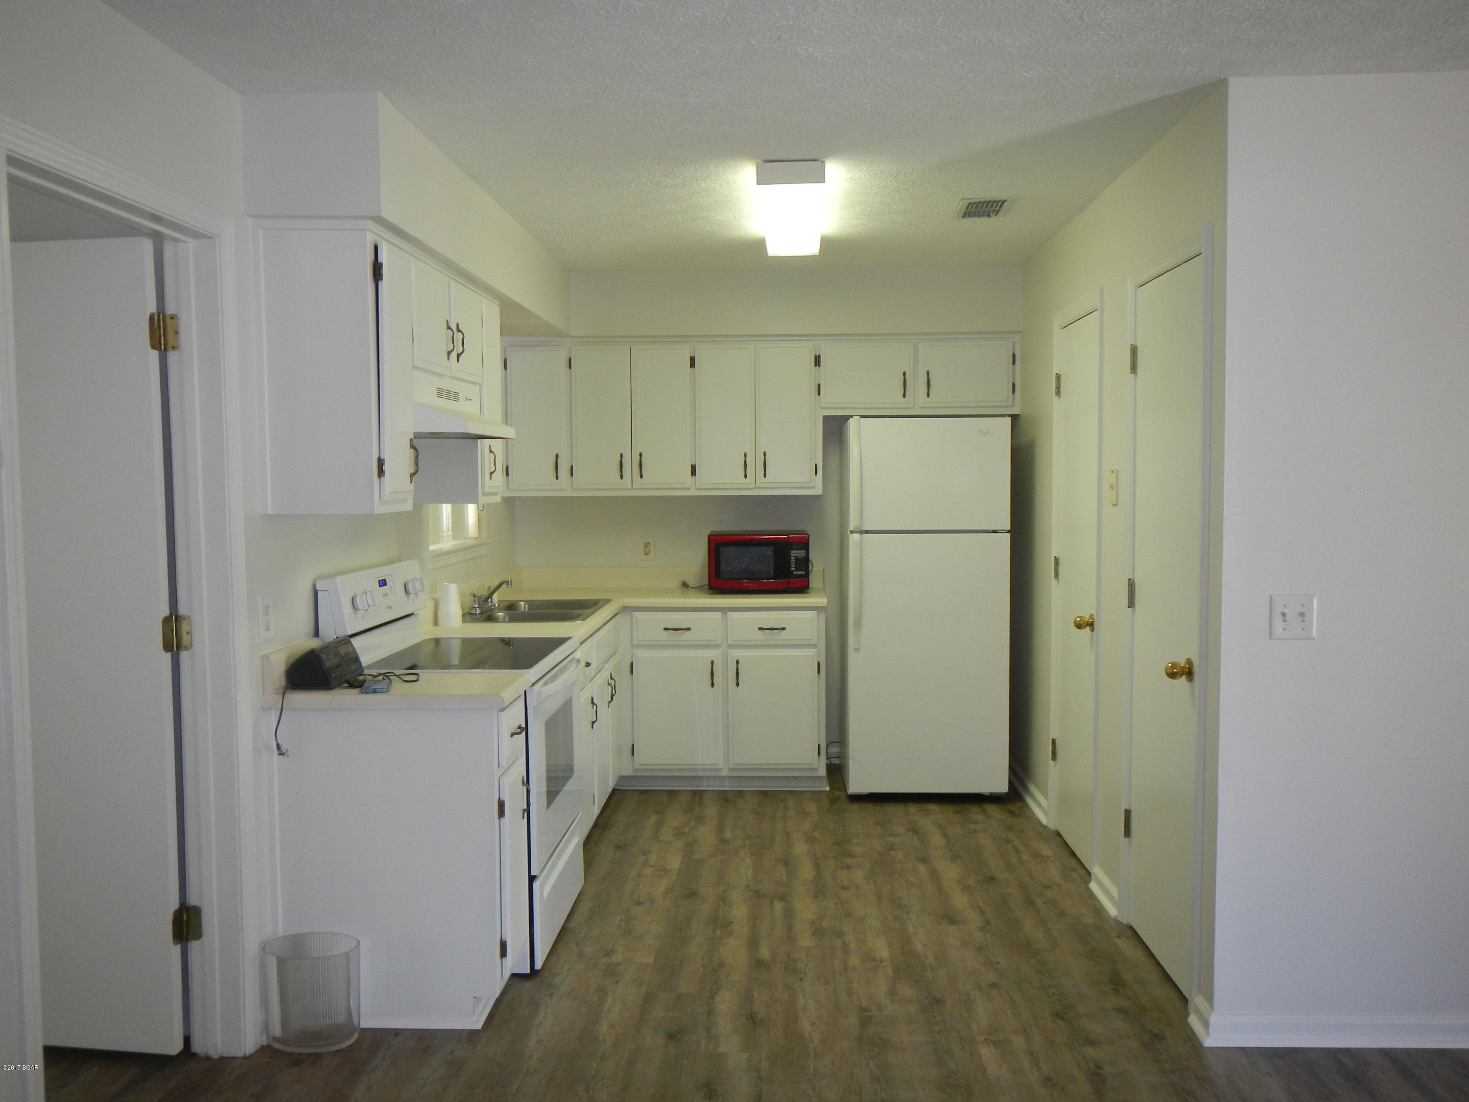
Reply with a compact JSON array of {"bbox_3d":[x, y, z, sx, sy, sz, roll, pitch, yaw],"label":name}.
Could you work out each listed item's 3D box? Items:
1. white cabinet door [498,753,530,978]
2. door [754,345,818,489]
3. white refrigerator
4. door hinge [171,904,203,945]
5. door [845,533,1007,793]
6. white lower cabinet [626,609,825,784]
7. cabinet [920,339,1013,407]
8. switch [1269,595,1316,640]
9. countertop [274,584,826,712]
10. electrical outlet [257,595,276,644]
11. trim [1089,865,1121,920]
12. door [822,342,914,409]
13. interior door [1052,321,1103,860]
[{"bbox_3d":[-0.608,0.852,3.282,0.024,0.535,0.262,0,4,3],"label":"white cabinet door"},{"bbox_3d":[0.252,-0.642,5.700,0.277,0.677,0.028,0,4,3],"label":"door"},{"bbox_3d":[0.884,0.253,5.635,0.715,1.710,0.710,0,4,1],"label":"white refrigerator"},{"bbox_3d":[-1.388,0.954,3.017,0.055,0.092,0.045,0,4,3],"label":"door hinge"},{"bbox_3d":[0.864,0.498,5.282,0.723,1.159,0.090,0,4,2],"label":"door"},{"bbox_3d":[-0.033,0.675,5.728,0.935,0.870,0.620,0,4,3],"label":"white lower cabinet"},{"bbox_3d":[1.097,-0.838,5.629,0.446,0.312,0.022,0,4,2],"label":"cabinet"},{"bbox_3d":[1.404,0.167,2.987,0.115,0.114,0.012,0,4,3],"label":"switch"},{"bbox_3d":[-0.393,0.284,4.558,1.550,0.042,3.020,0,4,2],"label":"countertop"},{"bbox_3d":[-1.231,0.178,3.140,0.010,0.122,0.080,0,4,3],"label":"electrical outlet"},{"bbox_3d":[1.265,1.161,4.072,0.037,0.090,0.320,0,4,2],"label":"trim"},{"bbox_3d":[0.635,-0.832,5.669,0.443,0.301,0.028,0,4,3],"label":"door"},{"bbox_3d":[1.315,0.144,4.496,0.040,2.026,0.600,0,4,3],"label":"interior door"}]

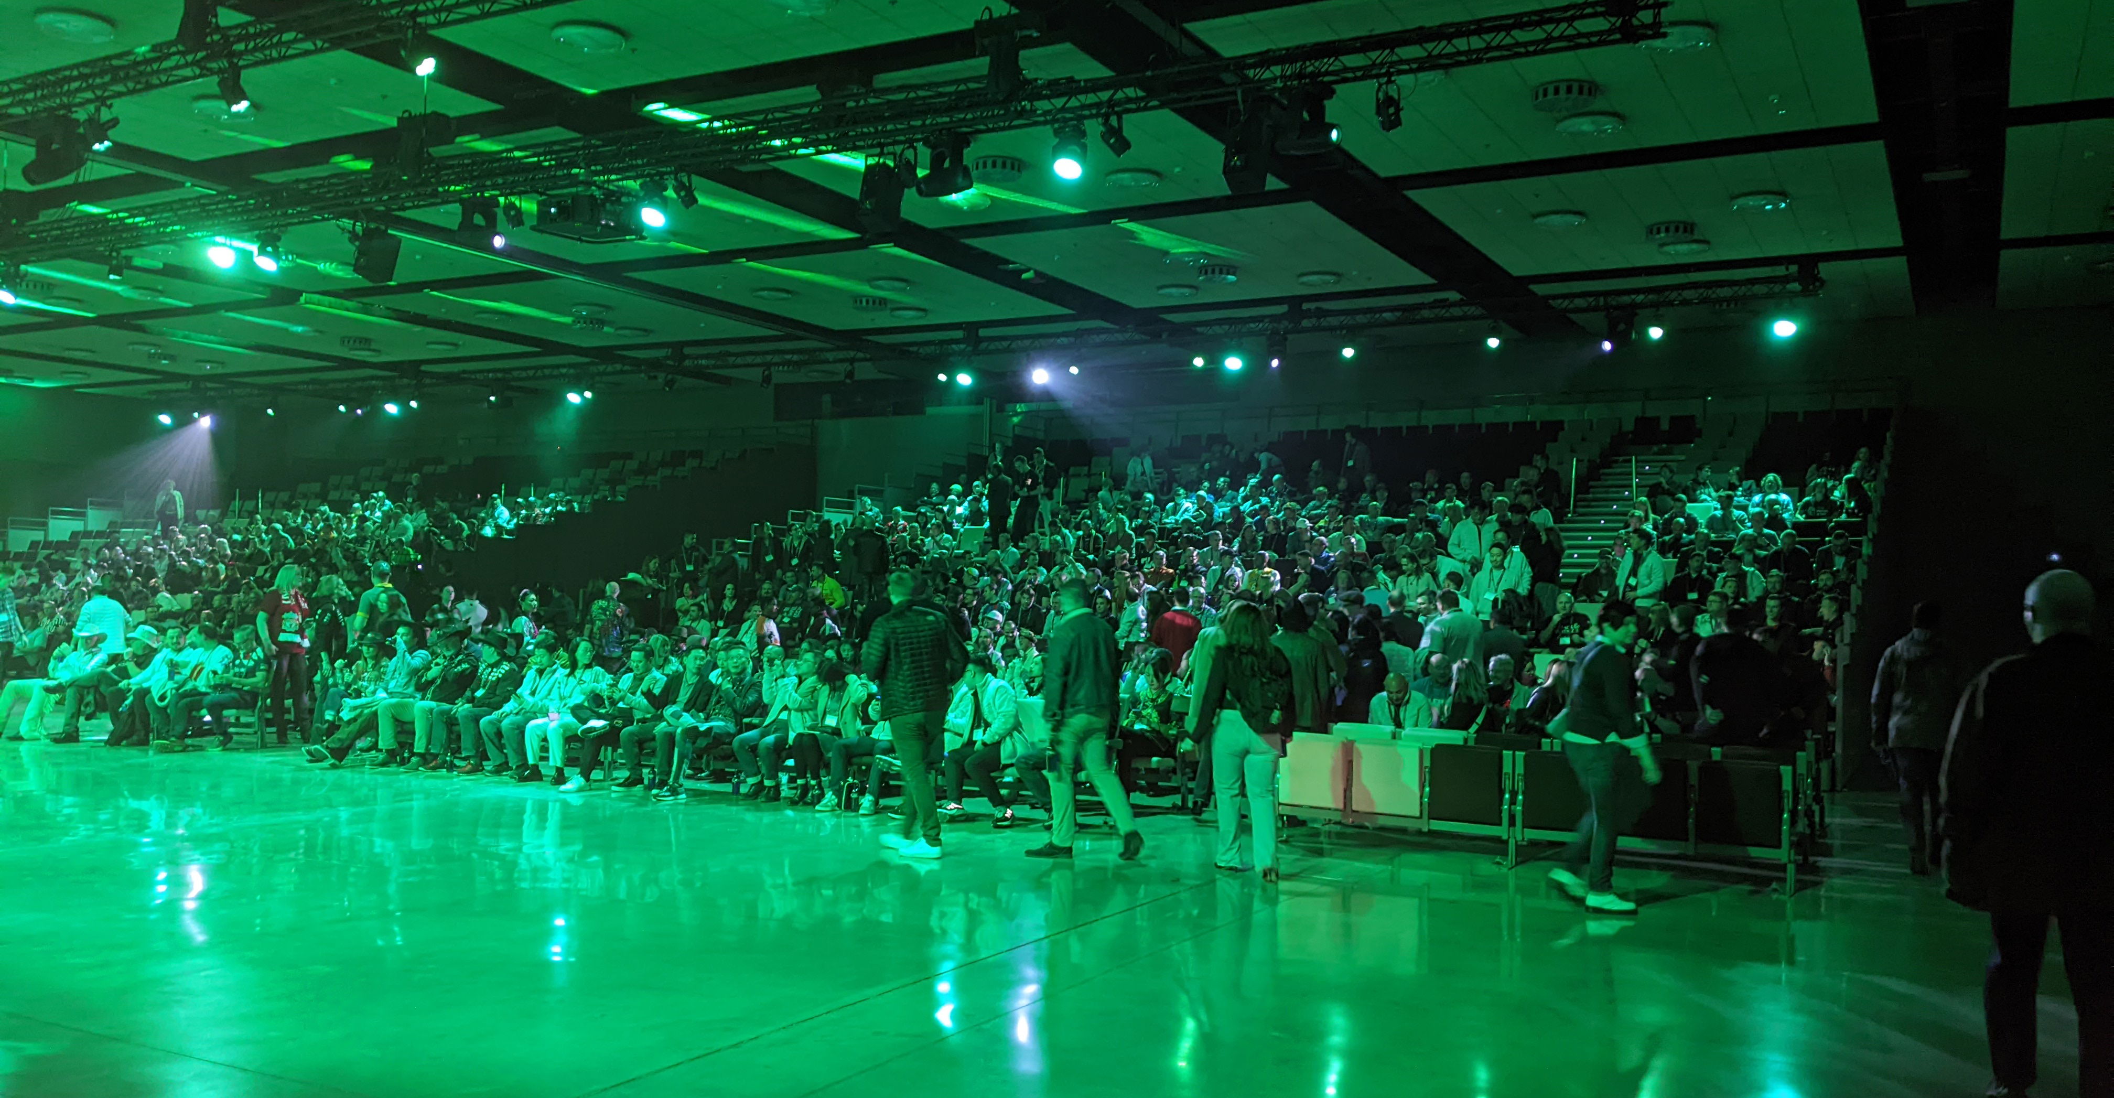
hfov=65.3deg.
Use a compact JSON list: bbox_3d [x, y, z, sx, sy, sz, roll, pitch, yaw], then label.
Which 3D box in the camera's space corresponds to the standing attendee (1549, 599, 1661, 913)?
[{"bbox_3d":[3.202,1.166,9.612,0.640,1.730,0.500,1,-2,9],"label":"standing attendee"}]

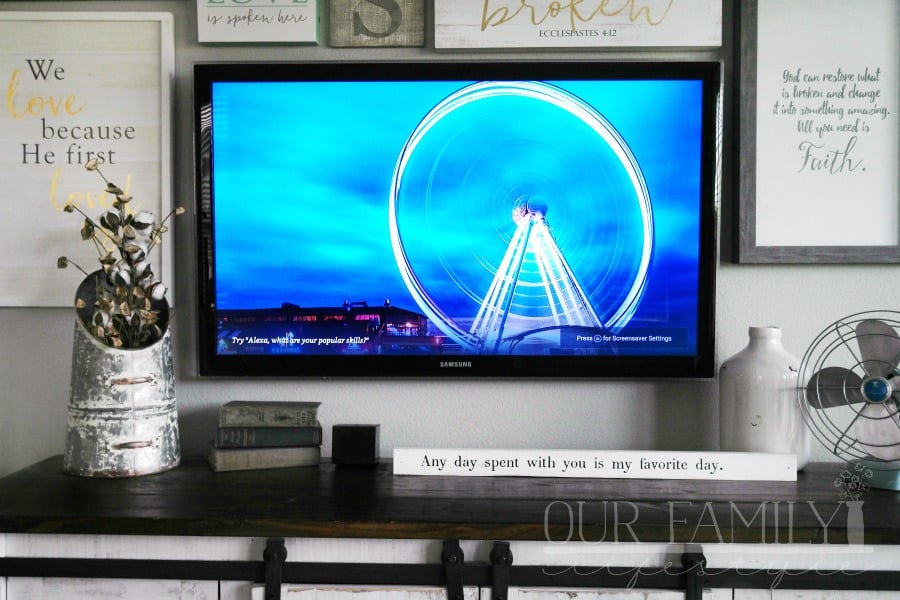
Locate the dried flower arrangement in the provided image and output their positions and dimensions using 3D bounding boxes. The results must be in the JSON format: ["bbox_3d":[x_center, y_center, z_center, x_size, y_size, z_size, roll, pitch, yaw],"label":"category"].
[{"bbox_3d":[-0.645,-0.074,1.619,0.240,0.400,0.200,0,2,-10],"label":"dried flower arrangement"}]

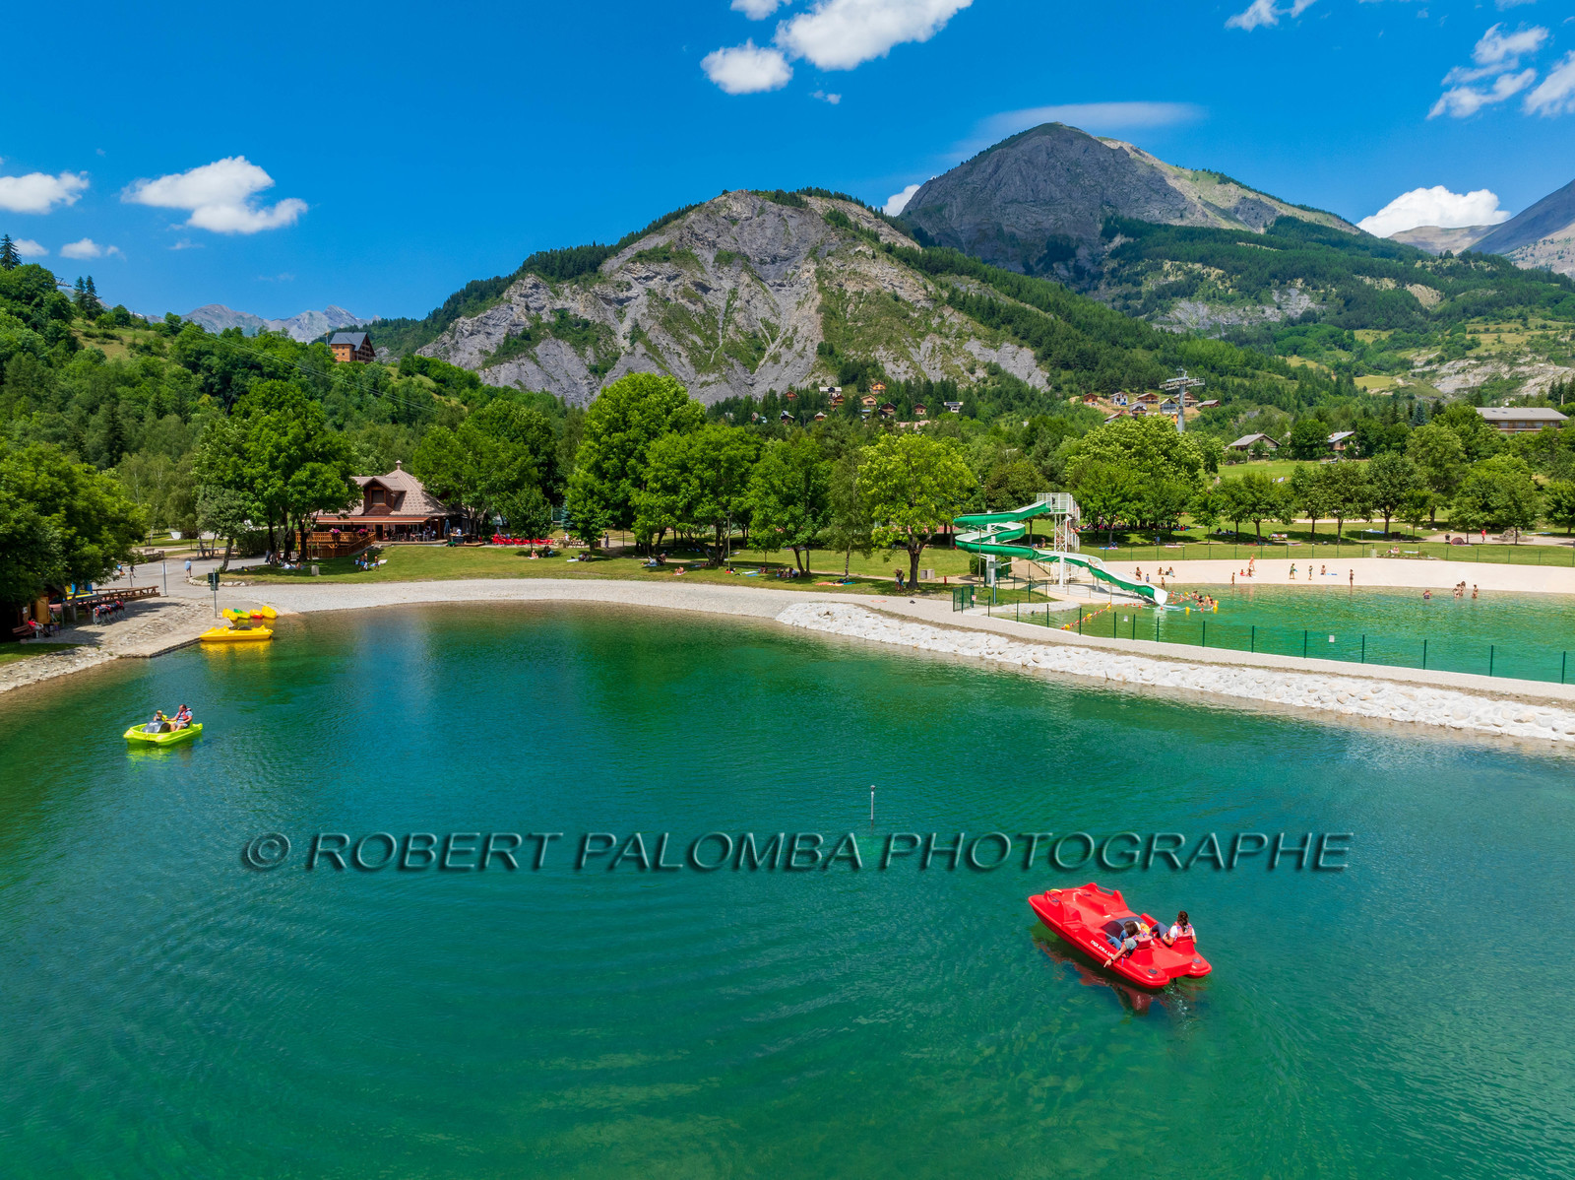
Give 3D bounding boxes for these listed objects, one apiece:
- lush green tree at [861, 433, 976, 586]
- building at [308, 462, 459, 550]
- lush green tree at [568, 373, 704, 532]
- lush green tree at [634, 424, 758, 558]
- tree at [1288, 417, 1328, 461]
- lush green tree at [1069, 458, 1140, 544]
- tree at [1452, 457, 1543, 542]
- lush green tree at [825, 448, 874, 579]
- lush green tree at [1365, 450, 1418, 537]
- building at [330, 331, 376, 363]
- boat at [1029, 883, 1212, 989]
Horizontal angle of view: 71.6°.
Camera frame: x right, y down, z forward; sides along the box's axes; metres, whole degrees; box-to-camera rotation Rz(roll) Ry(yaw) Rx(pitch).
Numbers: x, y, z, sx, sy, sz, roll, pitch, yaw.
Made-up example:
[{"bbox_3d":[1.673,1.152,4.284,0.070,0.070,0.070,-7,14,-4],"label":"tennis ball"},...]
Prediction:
[{"bbox_3d":[10.107,-6.204,85.783,9.280,12.160,9.100,0,5,0],"label":"lush green tree"},{"bbox_3d":[-45.599,-9.855,124.598,17.300,9.794,14.500,0,5,0],"label":"building"},{"bbox_3d":[-16.121,-13.838,116.245,14.550,18.110,14.260,0,5,0],"label":"lush green tree"},{"bbox_3d":[-8.844,-9.445,106.000,12.310,13.560,11.330,0,5,0],"label":"lush green tree"},{"bbox_3d":[148.289,-42.745,310.000,11.010,12.460,11.010,0,5,0],"label":"tree"},{"bbox_3d":[37.453,-10.367,129.000,8.150,10.000,8.150,0,5,0],"label":"lush green tree"},{"bbox_3d":[77.668,-9.898,119.591,9.840,9.680,9.650,0,5,0],"label":"tree"},{"bbox_3d":[5.517,-6.421,94.528,4.900,11.274,4.800,0,5,0],"label":"lush green tree"},{"bbox_3d":[71.424,-11.255,128.568,6.200,10.326,6.000,0,5,0],"label":"lush green tree"},{"bbox_3d":[-192.764,-106.945,485.000,15.200,14.300,13.800,1,5,11],"label":"building"},{"bbox_3d":[6.058,6.306,20.234,1.740,0.800,4.210,-1,5,-16],"label":"boat"}]

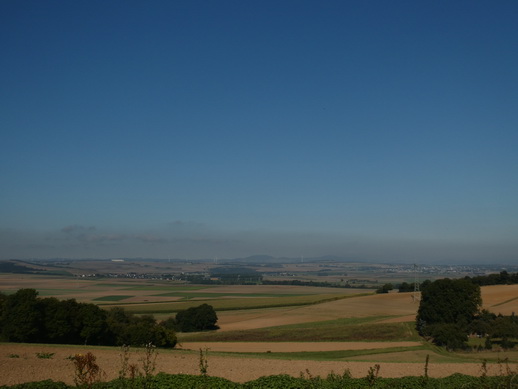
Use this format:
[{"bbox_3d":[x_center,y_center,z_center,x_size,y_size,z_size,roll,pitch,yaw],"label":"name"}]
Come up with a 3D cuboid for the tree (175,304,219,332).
[{"bbox_3d":[-18.028,35.767,190.000,12.400,8.200,10.000,0,-5,0],"label":"tree"}]

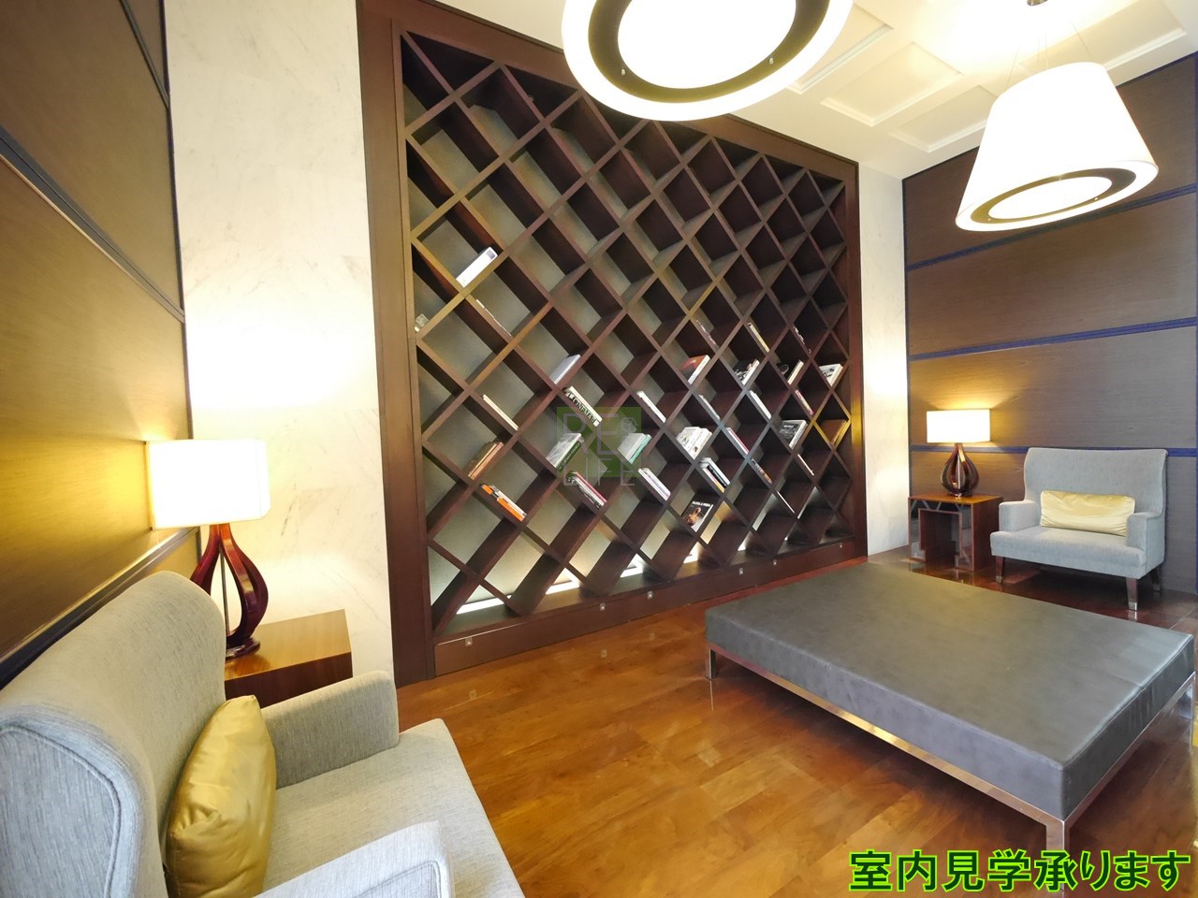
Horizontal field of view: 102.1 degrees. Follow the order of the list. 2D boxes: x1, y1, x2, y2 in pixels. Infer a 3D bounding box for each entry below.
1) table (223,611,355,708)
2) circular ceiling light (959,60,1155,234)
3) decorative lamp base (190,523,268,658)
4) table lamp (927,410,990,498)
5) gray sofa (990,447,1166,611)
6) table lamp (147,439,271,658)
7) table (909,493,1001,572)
[{"bbox_3d":[-1.247,1.036,1.873,0.524,0.570,0.513,-4,3,-29],"label":"table"},{"bbox_3d":[2.548,-1.730,2.767,0.858,0.611,0.858,-3,2,0],"label":"circular ceiling light"},{"bbox_3d":[-1.376,0.512,1.785,0.271,0.496,0.271,-4,3,-29],"label":"decorative lamp base"},{"bbox_3d":[3.261,0.045,4.406,0.299,0.788,0.352,-4,3,-29],"label":"table lamp"},{"bbox_3d":[3.504,0.527,3.562,0.724,1.012,0.787,-4,3,-29],"label":"gray sofa"},{"bbox_3d":[-1.384,0.364,1.778,0.285,0.792,0.340,-4,3,-29],"label":"table lamp"},{"bbox_3d":[3.238,0.726,4.407,0.527,0.570,0.513,-4,3,-29],"label":"table"}]

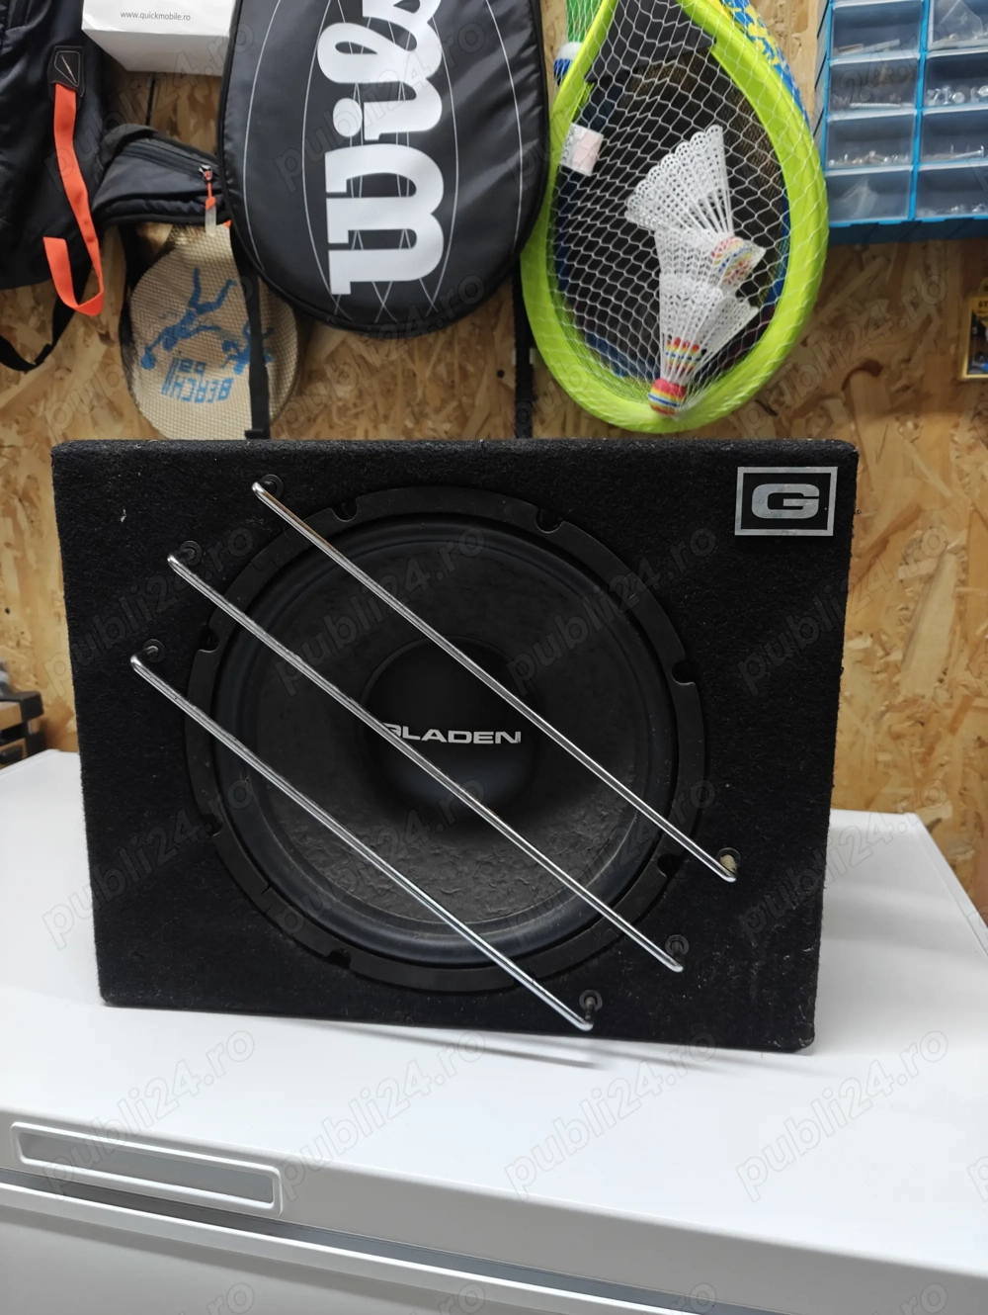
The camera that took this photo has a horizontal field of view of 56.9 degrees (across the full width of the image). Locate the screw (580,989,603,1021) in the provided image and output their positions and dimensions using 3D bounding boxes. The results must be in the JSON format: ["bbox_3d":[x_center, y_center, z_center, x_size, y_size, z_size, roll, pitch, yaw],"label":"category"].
[{"bbox_3d":[0.058,0.210,0.544,0.014,0.014,0.020,1,11,6],"label":"screw"}]

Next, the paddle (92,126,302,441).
[{"bbox_3d":[-0.298,-0.387,0.960,0.197,0.335,0.022,2,12,12],"label":"paddle"}]

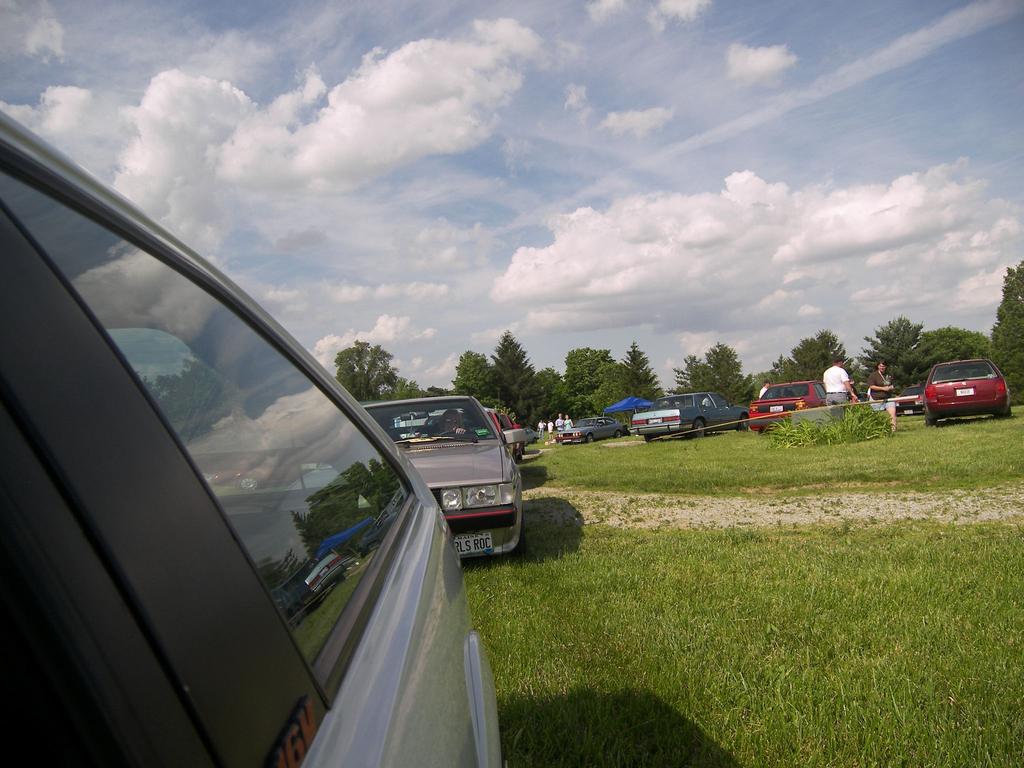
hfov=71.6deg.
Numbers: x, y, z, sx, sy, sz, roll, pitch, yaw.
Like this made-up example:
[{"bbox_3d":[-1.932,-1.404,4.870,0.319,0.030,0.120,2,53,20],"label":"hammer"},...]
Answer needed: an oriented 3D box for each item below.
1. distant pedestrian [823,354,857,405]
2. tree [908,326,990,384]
[{"bbox_3d":[7.650,0.309,16.352,0.450,1.784,0.580,-3,-4,-42],"label":"distant pedestrian"},{"bbox_3d":[35.949,-1.734,57.854,6.200,5.800,5.600,-6,-3,0],"label":"tree"}]

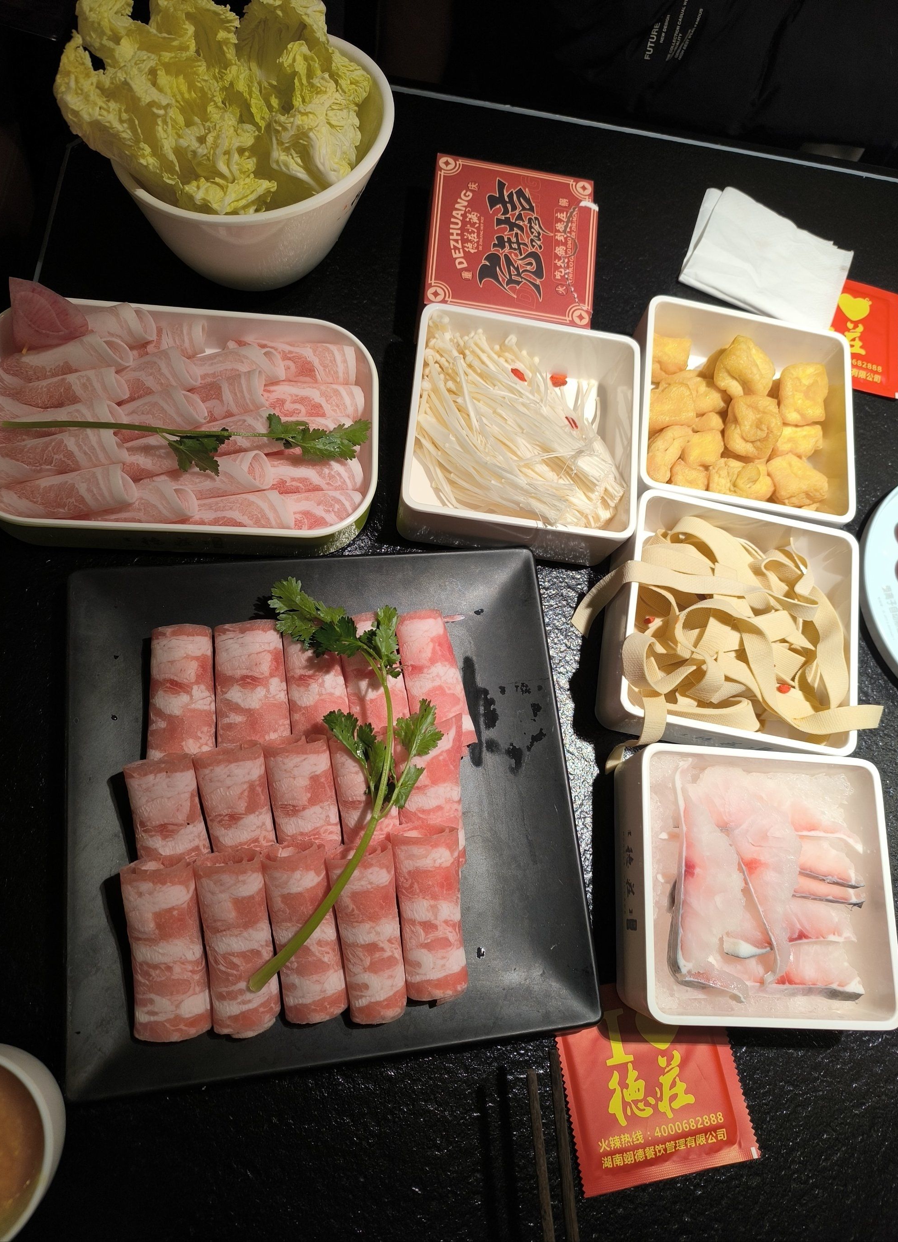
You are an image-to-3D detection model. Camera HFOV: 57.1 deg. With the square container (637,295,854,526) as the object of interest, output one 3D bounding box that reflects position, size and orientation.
[{"bbox_3d":[0.190,-0.130,0.555,0.141,0.054,0.141,10,72,-6],"label":"square container"}]

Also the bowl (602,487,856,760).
[{"bbox_3d":[0.171,0.006,0.511,0.141,0.054,0.141,12,72,-5],"label":"bowl"}]

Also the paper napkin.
[{"bbox_3d":[0.245,-0.275,0.630,0.124,0.014,0.104,21,71,-2],"label":"paper napkin"}]

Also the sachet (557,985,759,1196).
[{"bbox_3d":[0.113,0.250,0.453,0.101,0.006,0.099,-5,74,-11],"label":"sachet"}]

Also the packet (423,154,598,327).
[{"bbox_3d":[0.040,-0.251,0.576,0.112,0.041,0.124,6,73,-7],"label":"packet"}]

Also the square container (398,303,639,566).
[{"bbox_3d":[0.044,-0.115,0.528,0.141,0.054,0.141,7,72,-7],"label":"square container"}]

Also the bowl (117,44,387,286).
[{"bbox_3d":[-0.124,-0.291,0.525,0.171,0.111,0.171,3,73,-8],"label":"bowl"}]

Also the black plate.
[{"bbox_3d":[-0.067,0.096,0.459,0.267,0.029,0.267,-4,74,-10],"label":"black plate"}]

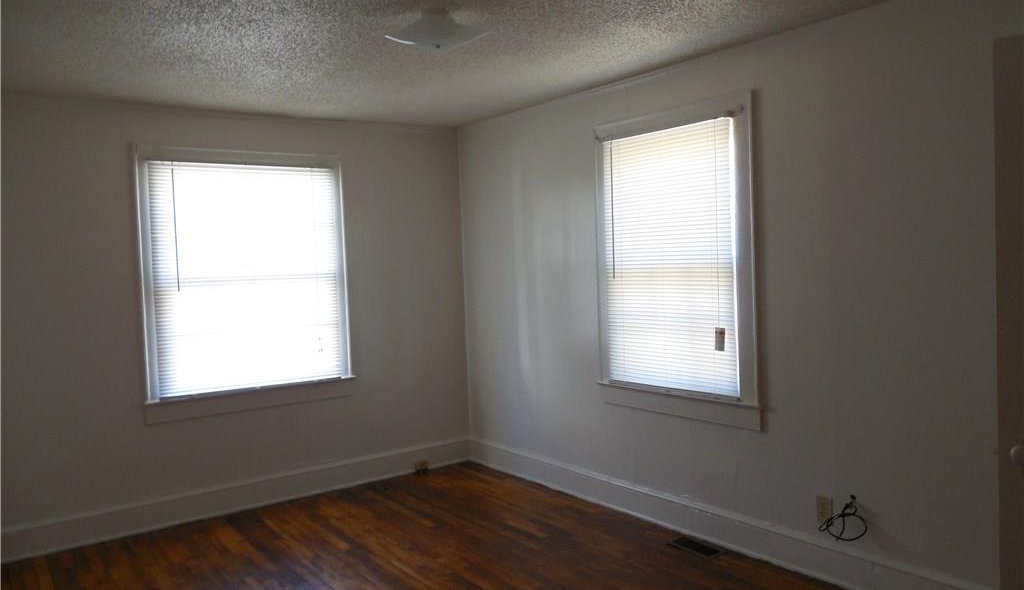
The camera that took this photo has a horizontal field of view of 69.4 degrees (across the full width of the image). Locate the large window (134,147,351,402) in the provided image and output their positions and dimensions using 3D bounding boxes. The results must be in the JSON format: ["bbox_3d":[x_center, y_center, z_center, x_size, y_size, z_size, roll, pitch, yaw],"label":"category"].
[{"bbox_3d":[-1.616,-0.151,4.575,1.250,1.460,0.100,-4,3,-37],"label":"large window"}]

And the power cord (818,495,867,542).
[{"bbox_3d":[1.407,0.963,3.152,0.070,0.190,0.190,-4,3,-37],"label":"power cord"}]

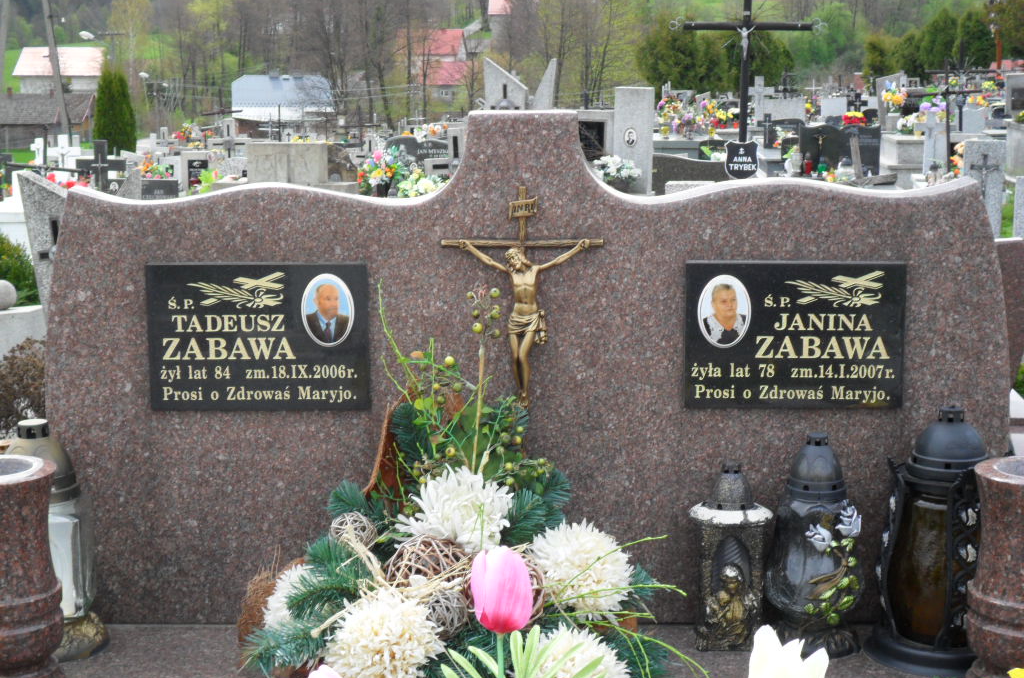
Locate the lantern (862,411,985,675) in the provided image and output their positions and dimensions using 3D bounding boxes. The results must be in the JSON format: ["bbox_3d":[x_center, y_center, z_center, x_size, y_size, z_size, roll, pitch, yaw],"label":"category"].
[{"bbox_3d":[0.576,0.251,2.476,0.200,0.334,0.200,0,10,0],"label":"lantern"}]

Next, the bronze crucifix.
[{"bbox_3d":[0.014,-0.055,2.505,0.217,0.301,0.040,0,10,0],"label":"bronze crucifix"}]

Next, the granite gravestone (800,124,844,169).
[{"bbox_3d":[4.318,-2.637,26.000,0.600,0.700,0.120,0,11,-1],"label":"granite gravestone"}]

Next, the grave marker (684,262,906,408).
[{"bbox_3d":[0.421,-0.005,2.770,0.325,0.218,0.026,0,11,-1],"label":"grave marker"}]

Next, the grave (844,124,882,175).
[{"bbox_3d":[4.890,-2.630,26.000,0.570,0.710,0.120,0,11,-1],"label":"grave"}]

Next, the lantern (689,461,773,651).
[{"bbox_3d":[0.296,0.287,2.517,0.113,0.248,0.108,0,10,0],"label":"lantern"}]

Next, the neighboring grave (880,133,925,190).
[{"bbox_3d":[4.949,-2.251,23.500,0.620,0.720,1.000,0,11,-1],"label":"neighboring grave"}]

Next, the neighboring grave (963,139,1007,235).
[{"bbox_3d":[3.926,-1.227,15.500,0.360,0.860,0.120,0,11,-1],"label":"neighboring grave"}]

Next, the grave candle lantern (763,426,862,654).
[{"bbox_3d":[0.407,0.269,2.498,0.128,0.290,0.120,0,10,0],"label":"grave candle lantern"}]

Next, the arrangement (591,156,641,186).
[{"bbox_3d":[0.813,-1.280,14.500,0.370,0.290,0.330,0,10,0],"label":"arrangement"}]

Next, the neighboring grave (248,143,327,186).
[{"bbox_3d":[-2.048,-1.601,17.000,0.750,0.410,0.300,0,10,0],"label":"neighboring grave"}]

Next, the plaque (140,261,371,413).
[{"bbox_3d":[-0.373,-0.003,2.750,0.325,0.218,0.026,0,11,-1],"label":"plaque"}]

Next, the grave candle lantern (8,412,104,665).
[{"bbox_3d":[-0.639,0.262,2.501,0.165,0.304,0.160,0,10,0],"label":"grave candle lantern"}]

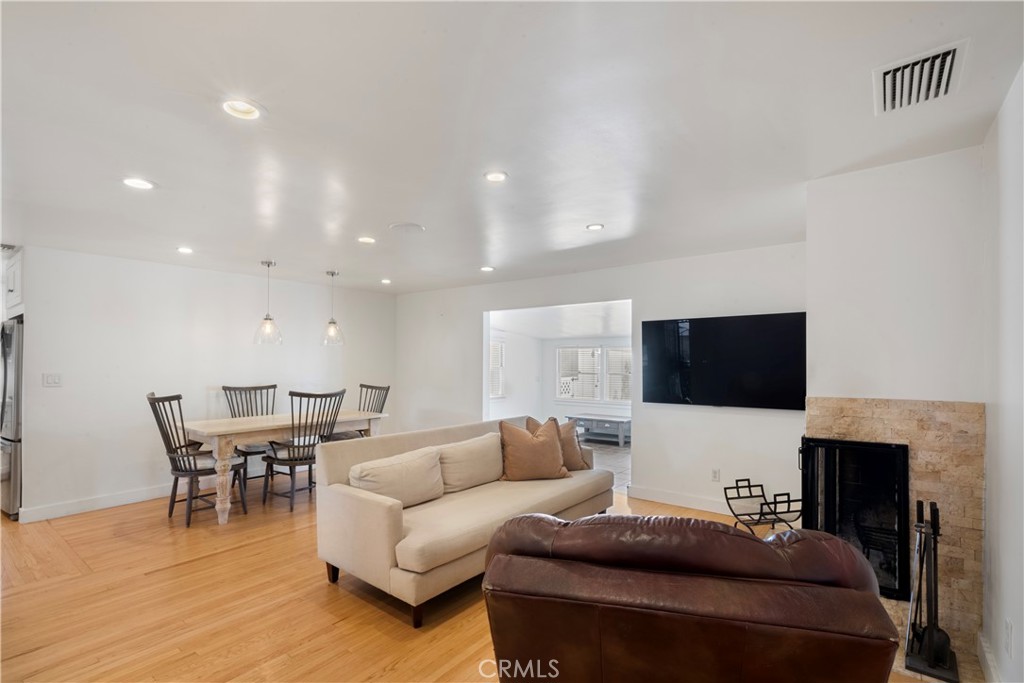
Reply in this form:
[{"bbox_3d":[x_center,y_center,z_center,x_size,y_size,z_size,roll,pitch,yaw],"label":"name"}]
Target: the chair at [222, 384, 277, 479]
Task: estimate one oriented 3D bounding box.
[{"bbox_3d":[-2.783,1.051,5.004,0.665,1.098,0.529,-2,-3,39],"label":"chair"}]

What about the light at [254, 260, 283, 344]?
[{"bbox_3d":[-2.432,-0.389,4.536,0.265,0.817,0.265,-2,-3,39],"label":"light"}]

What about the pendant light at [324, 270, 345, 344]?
[{"bbox_3d":[-2.020,-0.371,5.121,0.265,0.810,0.265,-2,-3,39],"label":"pendant light"}]

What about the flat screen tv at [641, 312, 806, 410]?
[{"bbox_3d":[1.862,0.185,4.153,1.385,0.807,0.057,-2,-3,39],"label":"flat screen tv"}]

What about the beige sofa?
[{"bbox_3d":[-0.172,1.122,3.469,0.922,0.857,2.209,-2,-3,39],"label":"beige sofa"}]

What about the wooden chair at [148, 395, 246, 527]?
[{"bbox_3d":[-2.796,1.019,4.058,0.529,1.098,0.665,-2,-3,39],"label":"wooden chair"}]

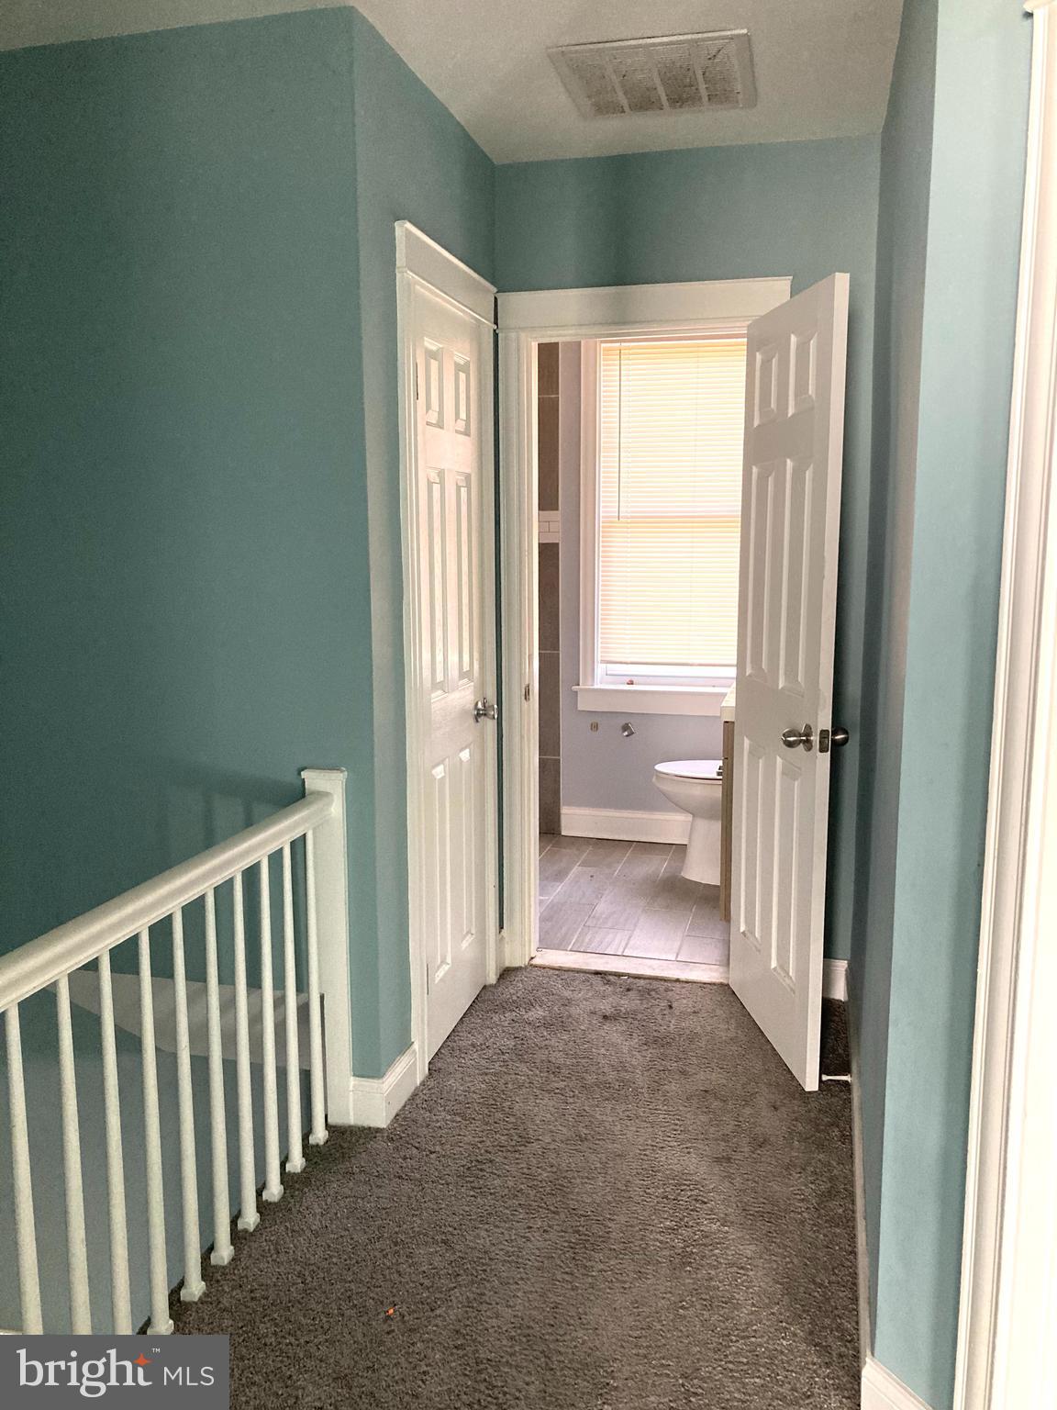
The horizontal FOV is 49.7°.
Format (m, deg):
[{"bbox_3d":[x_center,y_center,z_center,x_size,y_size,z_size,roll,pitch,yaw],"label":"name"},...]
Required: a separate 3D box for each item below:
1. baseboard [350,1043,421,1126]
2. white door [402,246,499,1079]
[{"bbox_3d":[-0.360,0.954,2.878,0.089,0.112,0.247,2,9,14],"label":"baseboard"},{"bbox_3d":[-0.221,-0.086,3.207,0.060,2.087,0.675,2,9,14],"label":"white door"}]

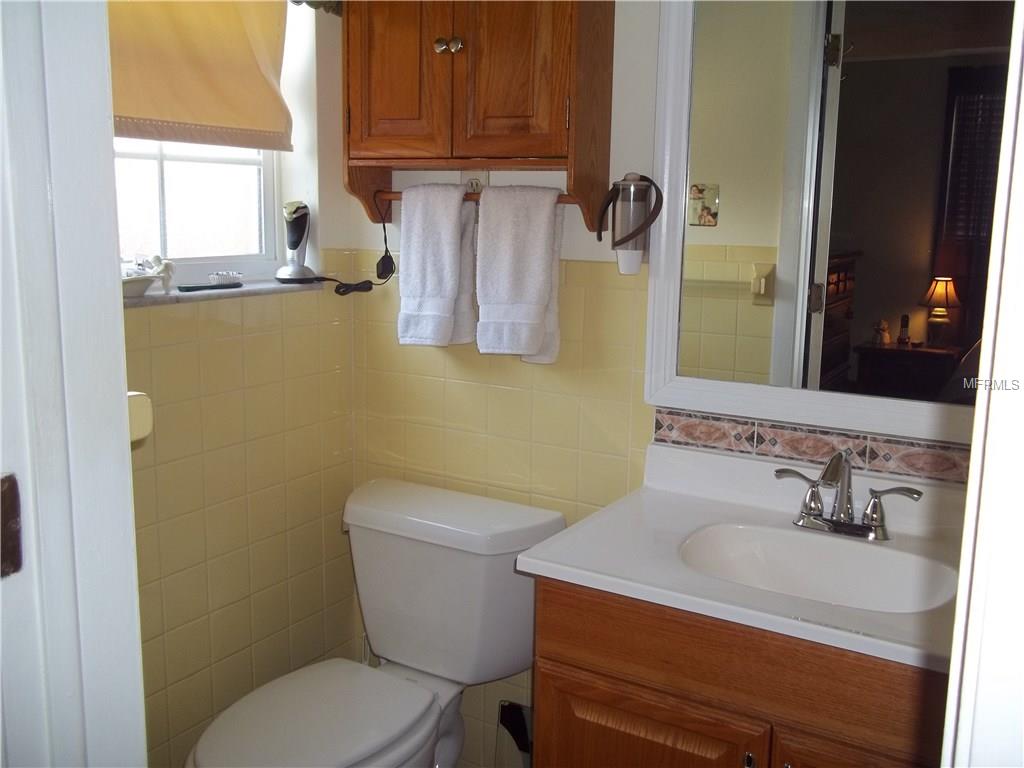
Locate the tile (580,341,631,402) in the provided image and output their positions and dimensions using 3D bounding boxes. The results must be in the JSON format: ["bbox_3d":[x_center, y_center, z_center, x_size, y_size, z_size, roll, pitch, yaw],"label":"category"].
[{"bbox_3d":[0.188,-0.023,1.839,0.108,0.108,0.010,7,12,31],"label":"tile"}]

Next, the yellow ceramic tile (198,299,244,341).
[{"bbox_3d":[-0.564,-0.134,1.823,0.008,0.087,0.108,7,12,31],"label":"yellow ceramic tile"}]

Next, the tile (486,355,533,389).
[{"bbox_3d":[0.000,-0.046,1.961,0.108,0.108,0.009,7,12,30],"label":"tile"}]

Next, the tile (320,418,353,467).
[{"bbox_3d":[-0.402,0.132,2.167,0.010,0.108,0.108,7,12,31],"label":"tile"}]

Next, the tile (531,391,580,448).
[{"bbox_3d":[0.092,0.073,1.924,0.108,0.108,0.009,7,12,30],"label":"tile"}]

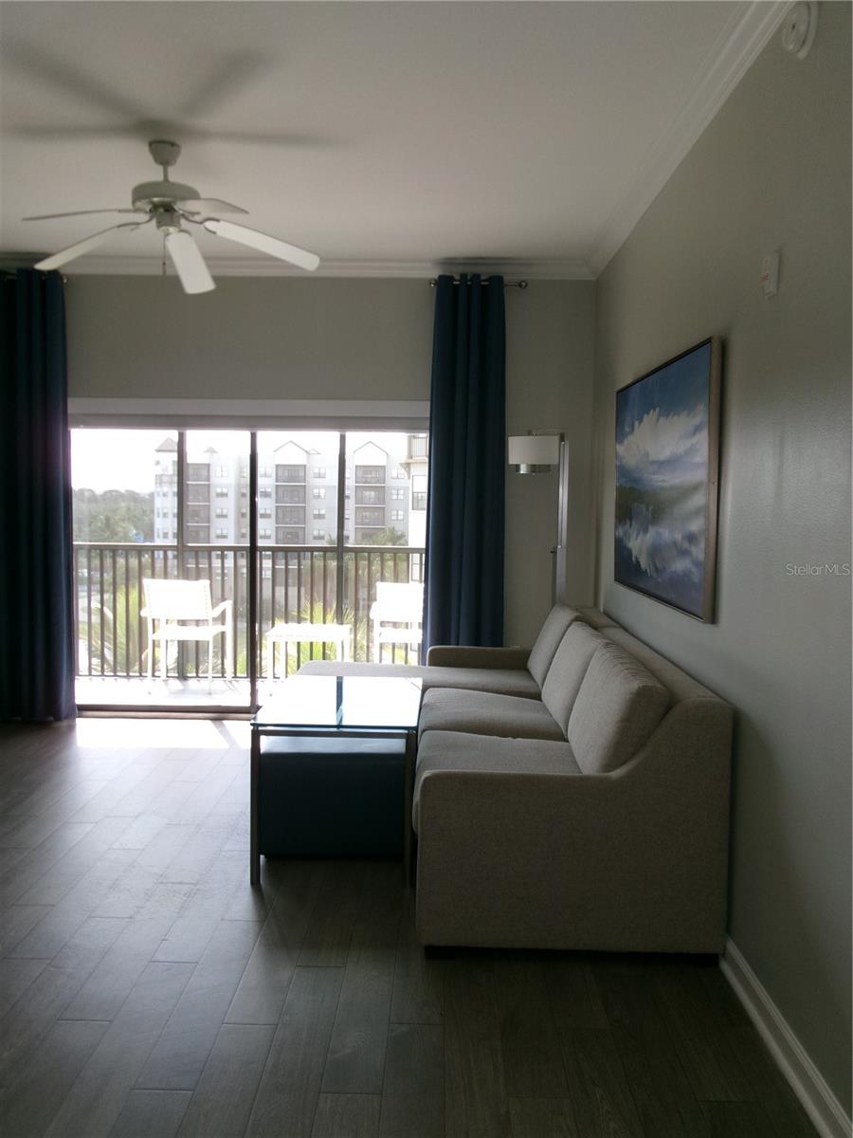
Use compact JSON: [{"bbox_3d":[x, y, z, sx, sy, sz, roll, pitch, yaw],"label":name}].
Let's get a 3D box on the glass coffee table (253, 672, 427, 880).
[{"bbox_3d":[-0.341,0.852,3.931,0.634,0.620,0.978,1,4,1],"label":"glass coffee table"}]

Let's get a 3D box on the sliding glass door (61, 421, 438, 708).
[{"bbox_3d":[-1.165,0.005,5.974,2.367,1.940,0.118,1,4,1],"label":"sliding glass door"}]

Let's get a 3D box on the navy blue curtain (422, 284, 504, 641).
[{"bbox_3d":[0.235,-0.381,5.574,0.492,2.749,0.125,1,4,1],"label":"navy blue curtain"}]

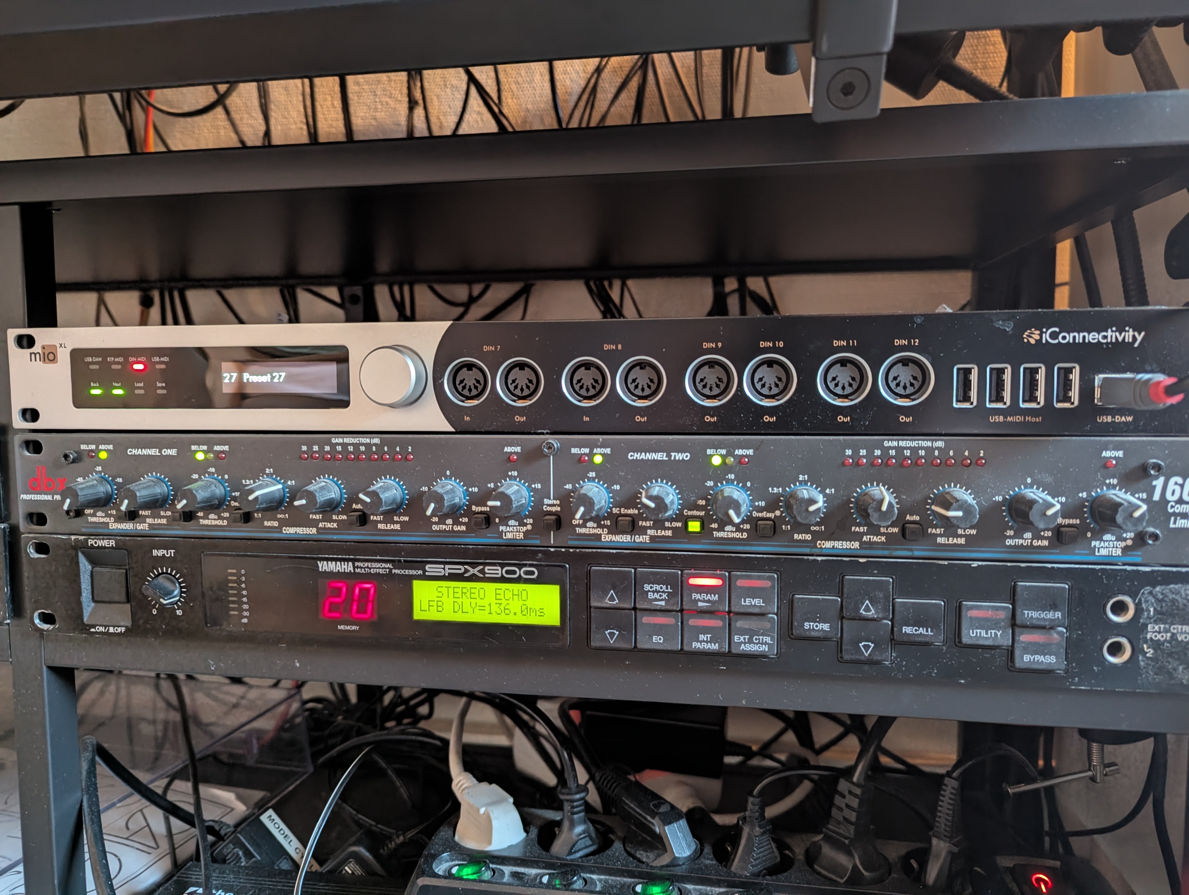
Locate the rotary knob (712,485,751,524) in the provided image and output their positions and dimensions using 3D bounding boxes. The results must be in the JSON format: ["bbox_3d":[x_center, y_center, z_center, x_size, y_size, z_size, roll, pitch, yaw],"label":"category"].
[{"bbox_3d":[0.050,0.022,0.303,0.014,0.014,0.015,0,5,10],"label":"rotary knob"}]

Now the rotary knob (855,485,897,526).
[{"bbox_3d":[0.102,0.022,0.296,0.014,0.014,0.015,0,5,10],"label":"rotary knob"}]

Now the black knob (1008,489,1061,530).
[{"bbox_3d":[0.153,0.022,0.285,0.013,0.013,0.016,0,5,10],"label":"black knob"}]

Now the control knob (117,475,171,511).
[{"bbox_3d":[-0.190,0.020,0.345,0.014,0.014,0.015,0,5,10],"label":"control knob"}]

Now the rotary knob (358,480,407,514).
[{"bbox_3d":[-0.085,0.021,0.328,0.014,0.014,0.015,0,5,10],"label":"rotary knob"}]

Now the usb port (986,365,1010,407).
[{"bbox_3d":[0.144,-0.022,0.296,0.008,0.015,0.009,0,5,10],"label":"usb port"}]

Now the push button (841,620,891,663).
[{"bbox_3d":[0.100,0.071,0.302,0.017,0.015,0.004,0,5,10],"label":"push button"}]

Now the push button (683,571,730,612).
[{"bbox_3d":[0.042,0.054,0.313,0.017,0.015,0.003,0,5,10],"label":"push button"}]

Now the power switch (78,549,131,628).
[{"bbox_3d":[-0.210,0.060,0.357,0.023,0.033,0.006,0,5,10],"label":"power switch"}]

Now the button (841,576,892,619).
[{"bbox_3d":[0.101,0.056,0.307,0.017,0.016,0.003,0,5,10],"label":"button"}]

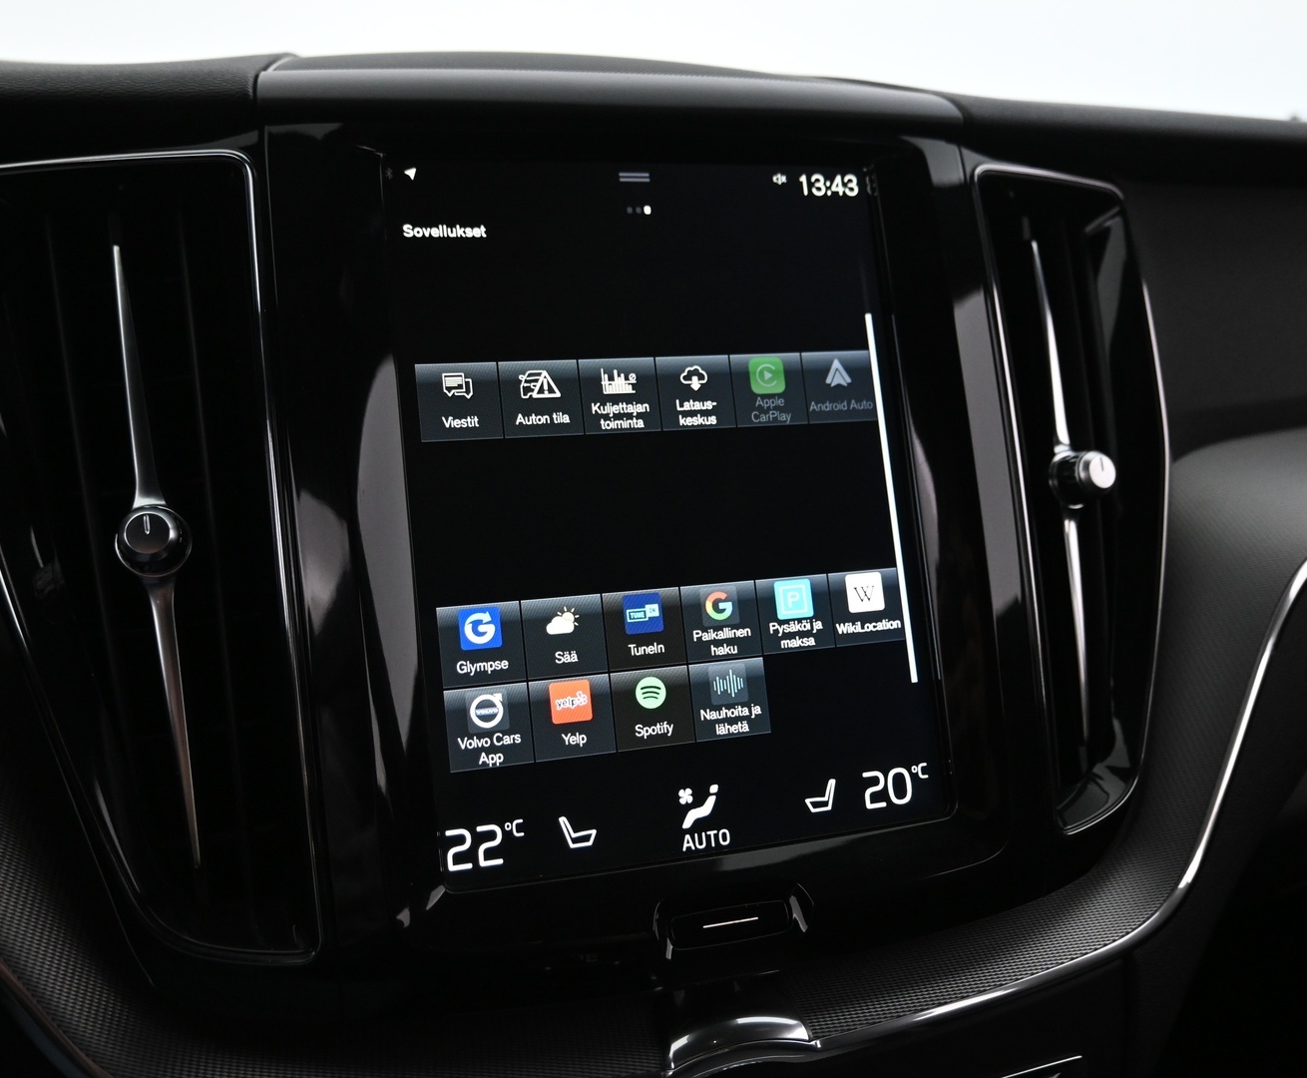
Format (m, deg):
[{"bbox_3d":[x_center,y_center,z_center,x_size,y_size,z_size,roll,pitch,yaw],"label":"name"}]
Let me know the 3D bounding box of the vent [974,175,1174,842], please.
[{"bbox_3d":[0.120,-0.013,0.371,0.072,0.188,0.038,-2,-8,-35],"label":"vent"}]

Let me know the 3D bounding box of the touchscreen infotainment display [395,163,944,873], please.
[{"bbox_3d":[0.003,-0.010,0.327,0.134,0.178,0.018,-4,-6,-17],"label":"touchscreen infotainment display"}]

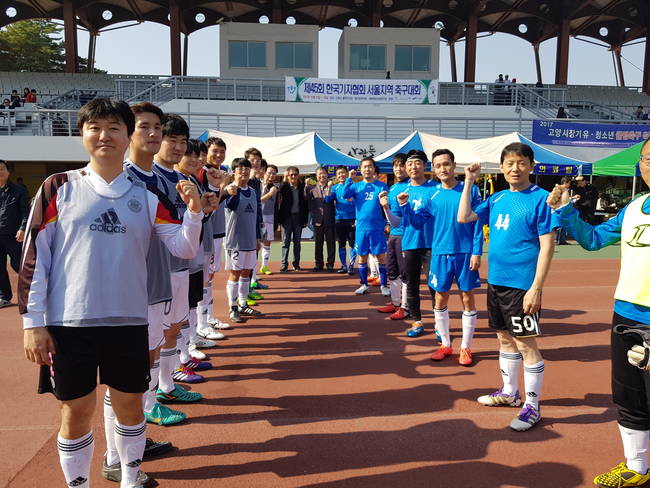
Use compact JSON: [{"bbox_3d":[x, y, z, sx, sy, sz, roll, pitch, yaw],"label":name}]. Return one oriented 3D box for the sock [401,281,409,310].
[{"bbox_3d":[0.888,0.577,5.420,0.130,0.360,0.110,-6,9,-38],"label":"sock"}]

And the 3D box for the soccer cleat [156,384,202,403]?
[{"bbox_3d":[-0.970,0.983,3.249,0.295,0.115,0.100,0,7,-2],"label":"soccer cleat"}]

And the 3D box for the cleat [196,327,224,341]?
[{"bbox_3d":[-1.106,0.841,4.734,0.290,0.105,0.105,3,8,24],"label":"cleat"}]

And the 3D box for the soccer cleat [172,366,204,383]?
[{"bbox_3d":[-1.012,0.946,3.587,0.280,0.110,0.100,2,7,16],"label":"soccer cleat"}]

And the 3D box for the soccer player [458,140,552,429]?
[{"bbox_3d":[1.132,0.231,2.996,0.460,1.680,0.570,-5,8,-37],"label":"soccer player"}]

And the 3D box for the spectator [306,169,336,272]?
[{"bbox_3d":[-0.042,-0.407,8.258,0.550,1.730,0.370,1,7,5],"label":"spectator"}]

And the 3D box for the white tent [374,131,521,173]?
[{"bbox_3d":[4.184,-1.855,14.660,6.000,2.920,3.000,0,7,-4],"label":"white tent"}]

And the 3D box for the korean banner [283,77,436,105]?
[{"bbox_3d":[1.619,-6.716,21.369,6.950,1.100,0.040,0,7,-4],"label":"korean banner"}]

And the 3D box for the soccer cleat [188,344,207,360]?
[{"bbox_3d":[-1.095,0.891,4.062,0.280,0.110,0.100,5,8,34],"label":"soccer cleat"}]

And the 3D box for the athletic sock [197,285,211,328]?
[{"bbox_3d":[-1.172,0.608,4.710,0.135,0.410,0.120,3,8,24],"label":"athletic sock"}]

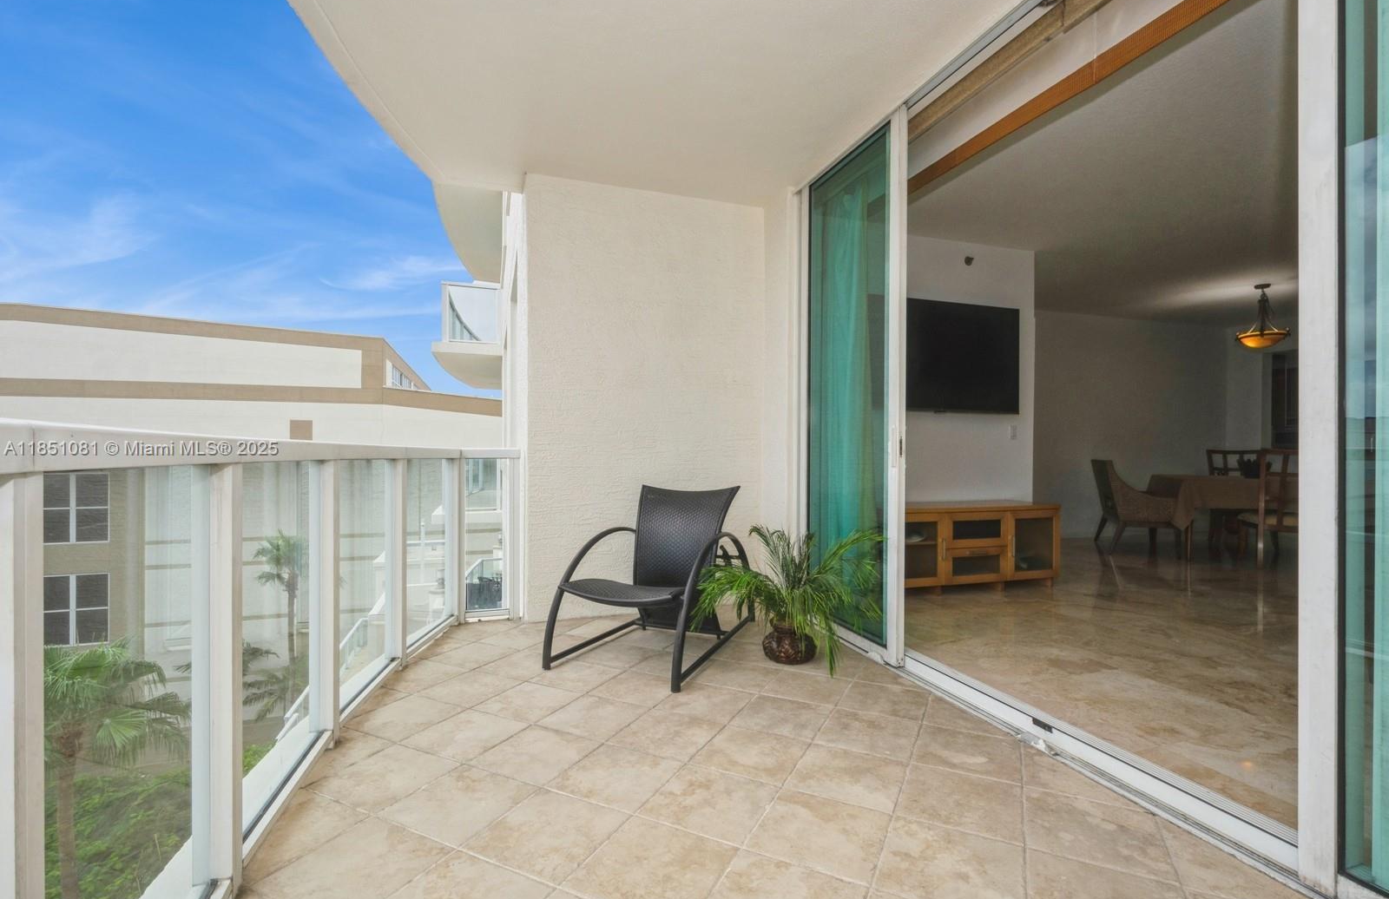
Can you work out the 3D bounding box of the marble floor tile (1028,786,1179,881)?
[{"bbox_3d":[1.105,1.062,1.609,0.326,0.010,0.326,0,0,24],"label":"marble floor tile"}]

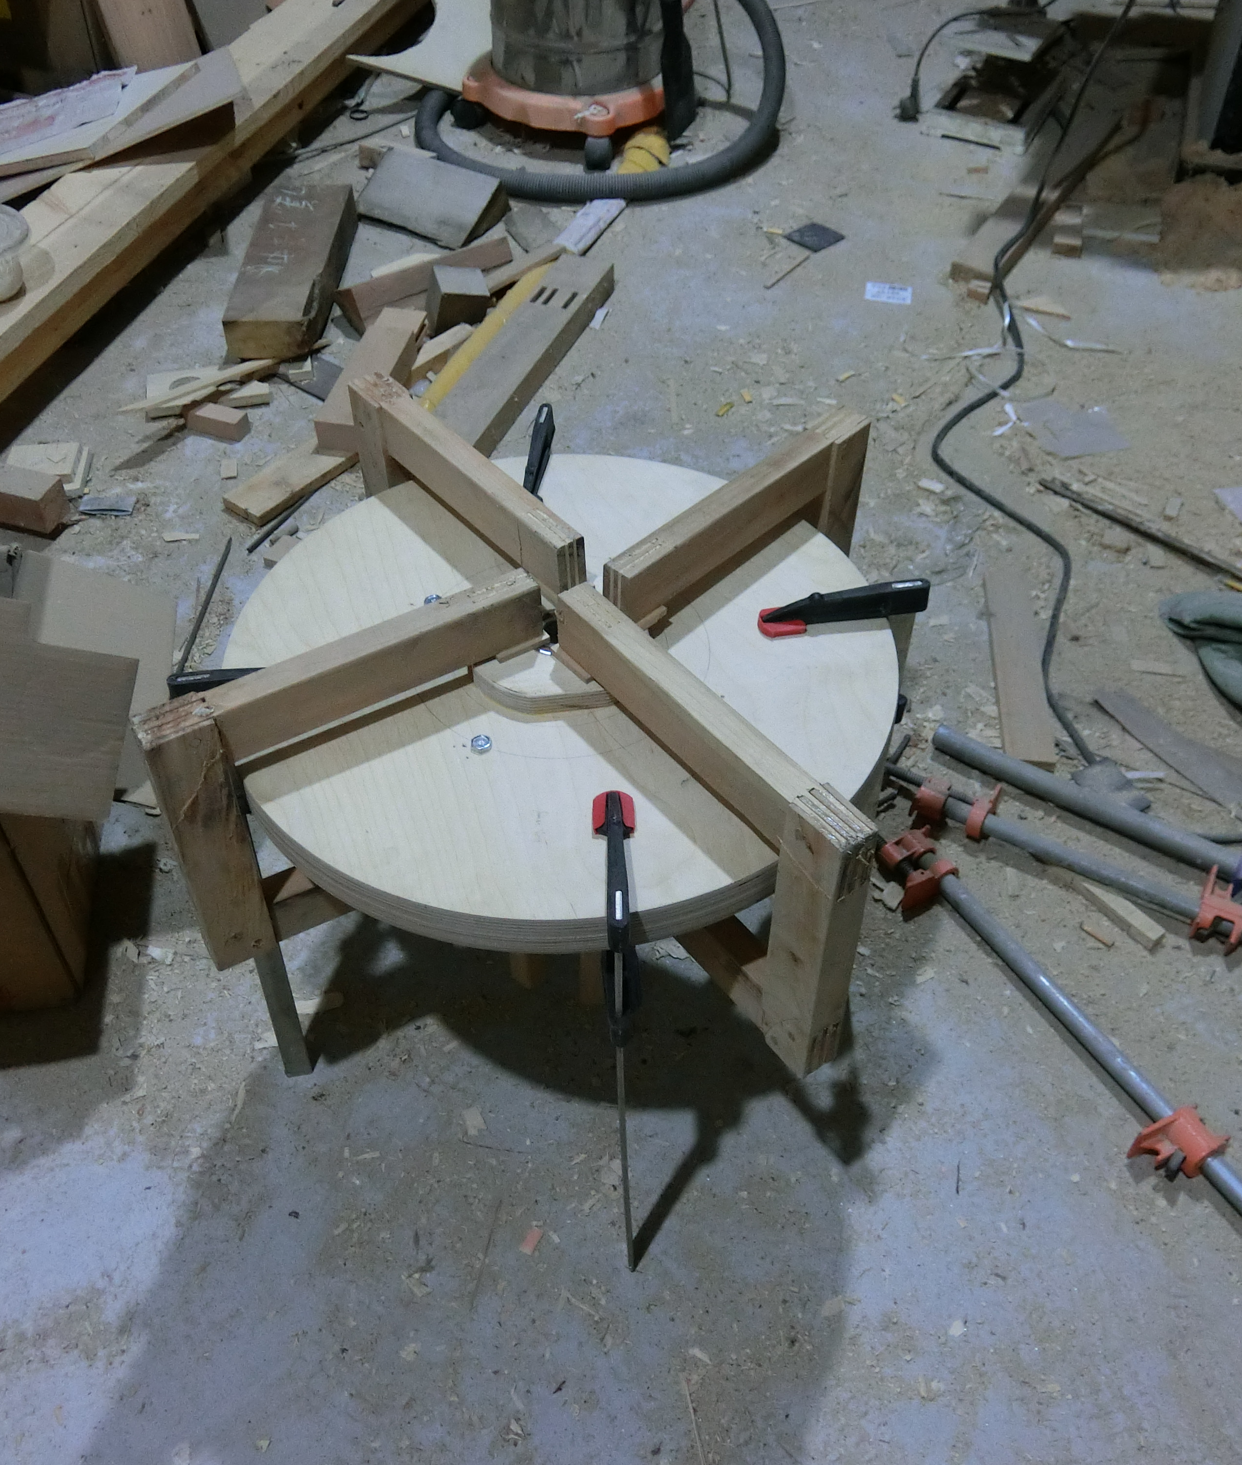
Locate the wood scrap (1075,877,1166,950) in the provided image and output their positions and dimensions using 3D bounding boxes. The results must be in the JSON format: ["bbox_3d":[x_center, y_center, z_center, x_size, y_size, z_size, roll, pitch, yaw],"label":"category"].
[{"bbox_3d":[0.502,0.182,1.417,0.020,0.014,0.090,-28,52,-25],"label":"wood scrap"}]

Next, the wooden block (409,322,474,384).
[{"bbox_3d":[-0.272,-0.576,2.142,0.035,0.036,0.110,29,53,26],"label":"wooden block"}]

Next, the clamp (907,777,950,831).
[{"bbox_3d":[0.328,0.075,1.501,0.034,0.036,0.034,23,50,21],"label":"clamp"}]

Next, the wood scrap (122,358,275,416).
[{"bbox_3d":[-0.616,-0.502,2.051,0.235,0.024,0.022,-22,49,-27],"label":"wood scrap"}]

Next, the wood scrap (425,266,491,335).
[{"bbox_3d":[-0.250,-0.663,2.172,0.072,0.070,0.079,-3,49,-20],"label":"wood scrap"}]

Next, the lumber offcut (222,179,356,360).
[{"bbox_3d":[-0.522,-0.739,2.250,0.134,0.067,0.401,0,48,2],"label":"lumber offcut"}]

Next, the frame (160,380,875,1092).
[{"bbox_3d":[-0.044,-0.035,1.057,0.455,0.230,0.465,7,45,7],"label":"frame"}]

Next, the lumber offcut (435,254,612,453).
[{"bbox_3d":[-0.148,-0.585,2.151,0.093,0.040,0.540,14,48,14],"label":"lumber offcut"}]

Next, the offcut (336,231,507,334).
[{"bbox_3d":[-0.306,-0.731,2.263,0.298,0.048,0.040,-31,29,-28],"label":"offcut"}]

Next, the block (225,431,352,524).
[{"bbox_3d":[-0.424,-0.354,1.916,0.067,0.017,0.237,28,51,26],"label":"block"}]

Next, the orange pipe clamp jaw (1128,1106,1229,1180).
[{"bbox_3d":[0.471,0.346,1.182,0.074,0.050,0.048,-21,48,-21],"label":"orange pipe clamp jaw"}]

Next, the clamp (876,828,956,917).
[{"bbox_3d":[0.301,0.144,1.435,0.062,0.040,0.066,-23,50,-20],"label":"clamp"}]

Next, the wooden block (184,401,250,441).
[{"bbox_3d":[-0.569,-0.439,1.994,0.080,0.028,0.033,15,46,15],"label":"wooden block"}]

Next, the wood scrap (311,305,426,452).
[{"bbox_3d":[-0.354,-0.513,2.036,0.066,0.042,0.321,8,45,7],"label":"wood scrap"}]

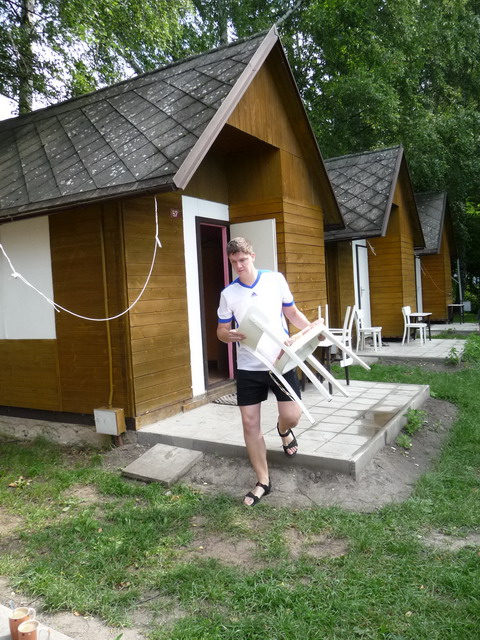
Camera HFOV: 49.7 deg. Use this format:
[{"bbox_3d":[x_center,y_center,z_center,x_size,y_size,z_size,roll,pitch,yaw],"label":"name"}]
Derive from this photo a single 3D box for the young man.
[{"bbox_3d":[0.190,0.335,3.860,0.620,1.830,0.550,-2,3,18],"label":"young man"}]

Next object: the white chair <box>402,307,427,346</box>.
[{"bbox_3d":[3.790,0.115,11.250,0.450,0.830,0.410,-1,4,35],"label":"white chair"}]

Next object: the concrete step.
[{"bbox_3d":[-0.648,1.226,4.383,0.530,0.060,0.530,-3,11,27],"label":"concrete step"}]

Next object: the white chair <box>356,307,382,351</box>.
[{"bbox_3d":[2.635,0.210,10.600,0.460,0.840,0.420,-2,3,27],"label":"white chair"}]

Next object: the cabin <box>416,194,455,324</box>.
[{"bbox_3d":[4.576,-1.913,18.394,5.400,4.381,3.863,-1,4,31],"label":"cabin"}]

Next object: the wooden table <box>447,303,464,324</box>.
[{"bbox_3d":[7.200,-0.195,17.250,0.460,0.640,0.580,-1,4,31],"label":"wooden table"}]

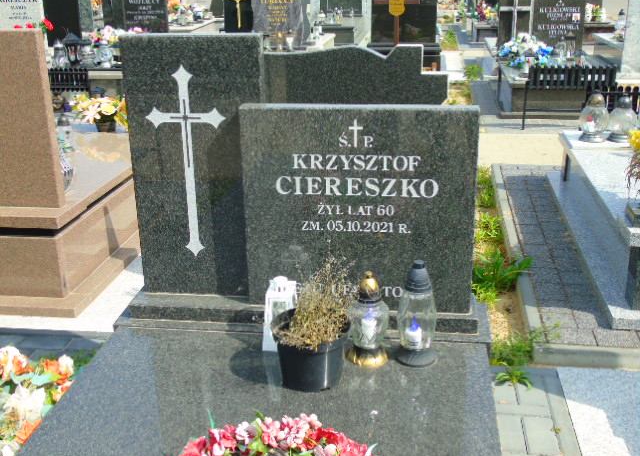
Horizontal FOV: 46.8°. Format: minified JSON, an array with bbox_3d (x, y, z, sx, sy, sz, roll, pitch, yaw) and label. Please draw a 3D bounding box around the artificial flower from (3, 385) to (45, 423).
[{"bbox_3d":[-0.906,0.536,2.260,0.120,0.090,0.110,2,20,9],"label":"artificial flower"}]

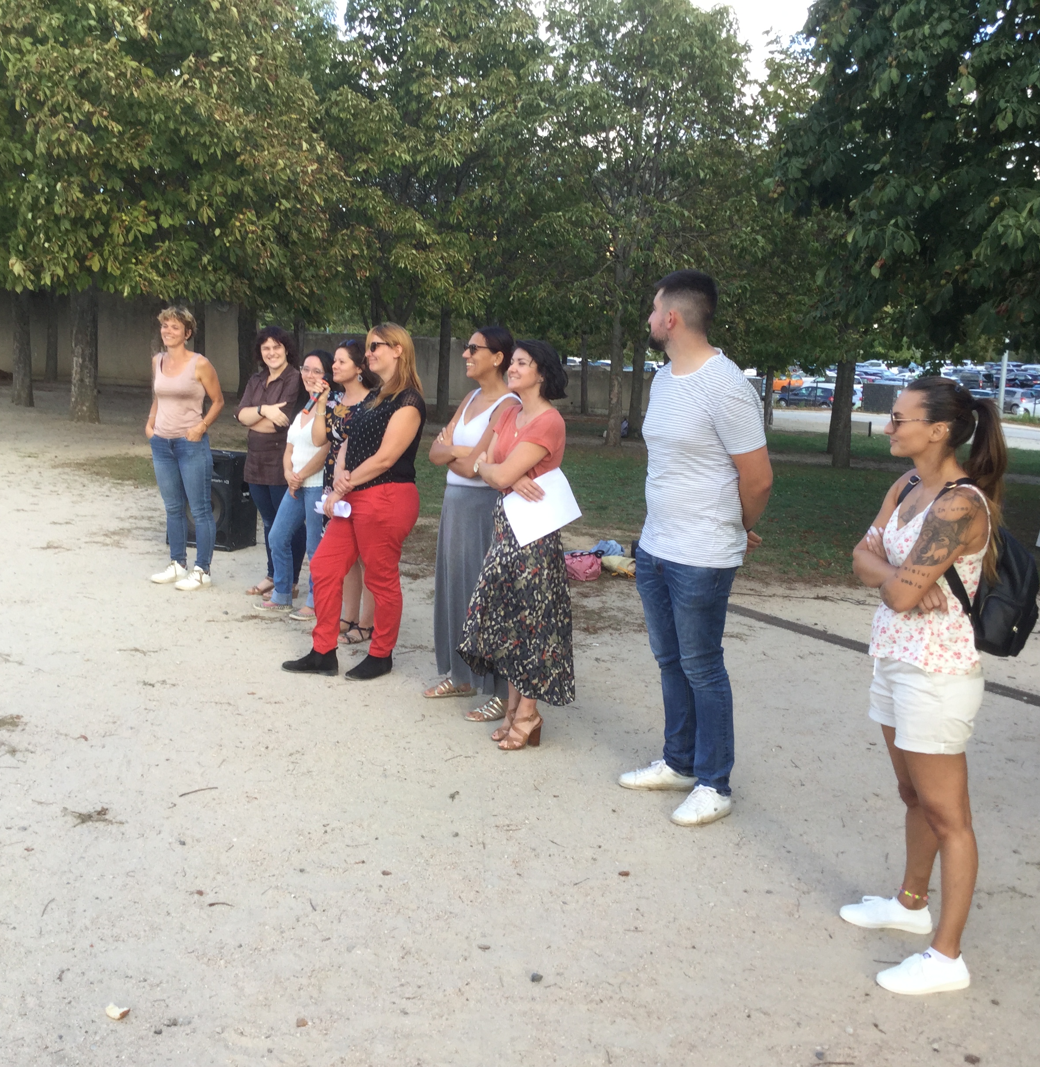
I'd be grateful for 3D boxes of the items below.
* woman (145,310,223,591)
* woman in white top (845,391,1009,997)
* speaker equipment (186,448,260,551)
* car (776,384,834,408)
[{"bbox_3d":[-2.089,-0.538,7.972,0.460,1.715,0.330,4,7,15],"label":"woman"},{"bbox_3d":[1.105,0.393,3.499,0.410,1.630,0.450,1,7,-7],"label":"woman in white top"},{"bbox_3d":[-2.237,-0.255,9.250,0.520,0.680,0.360,4,7,19],"label":"speaker equipment"},{"bbox_3d":[18.041,-8.514,80.000,3.850,1.470,1.670,4,8,20],"label":"car"}]

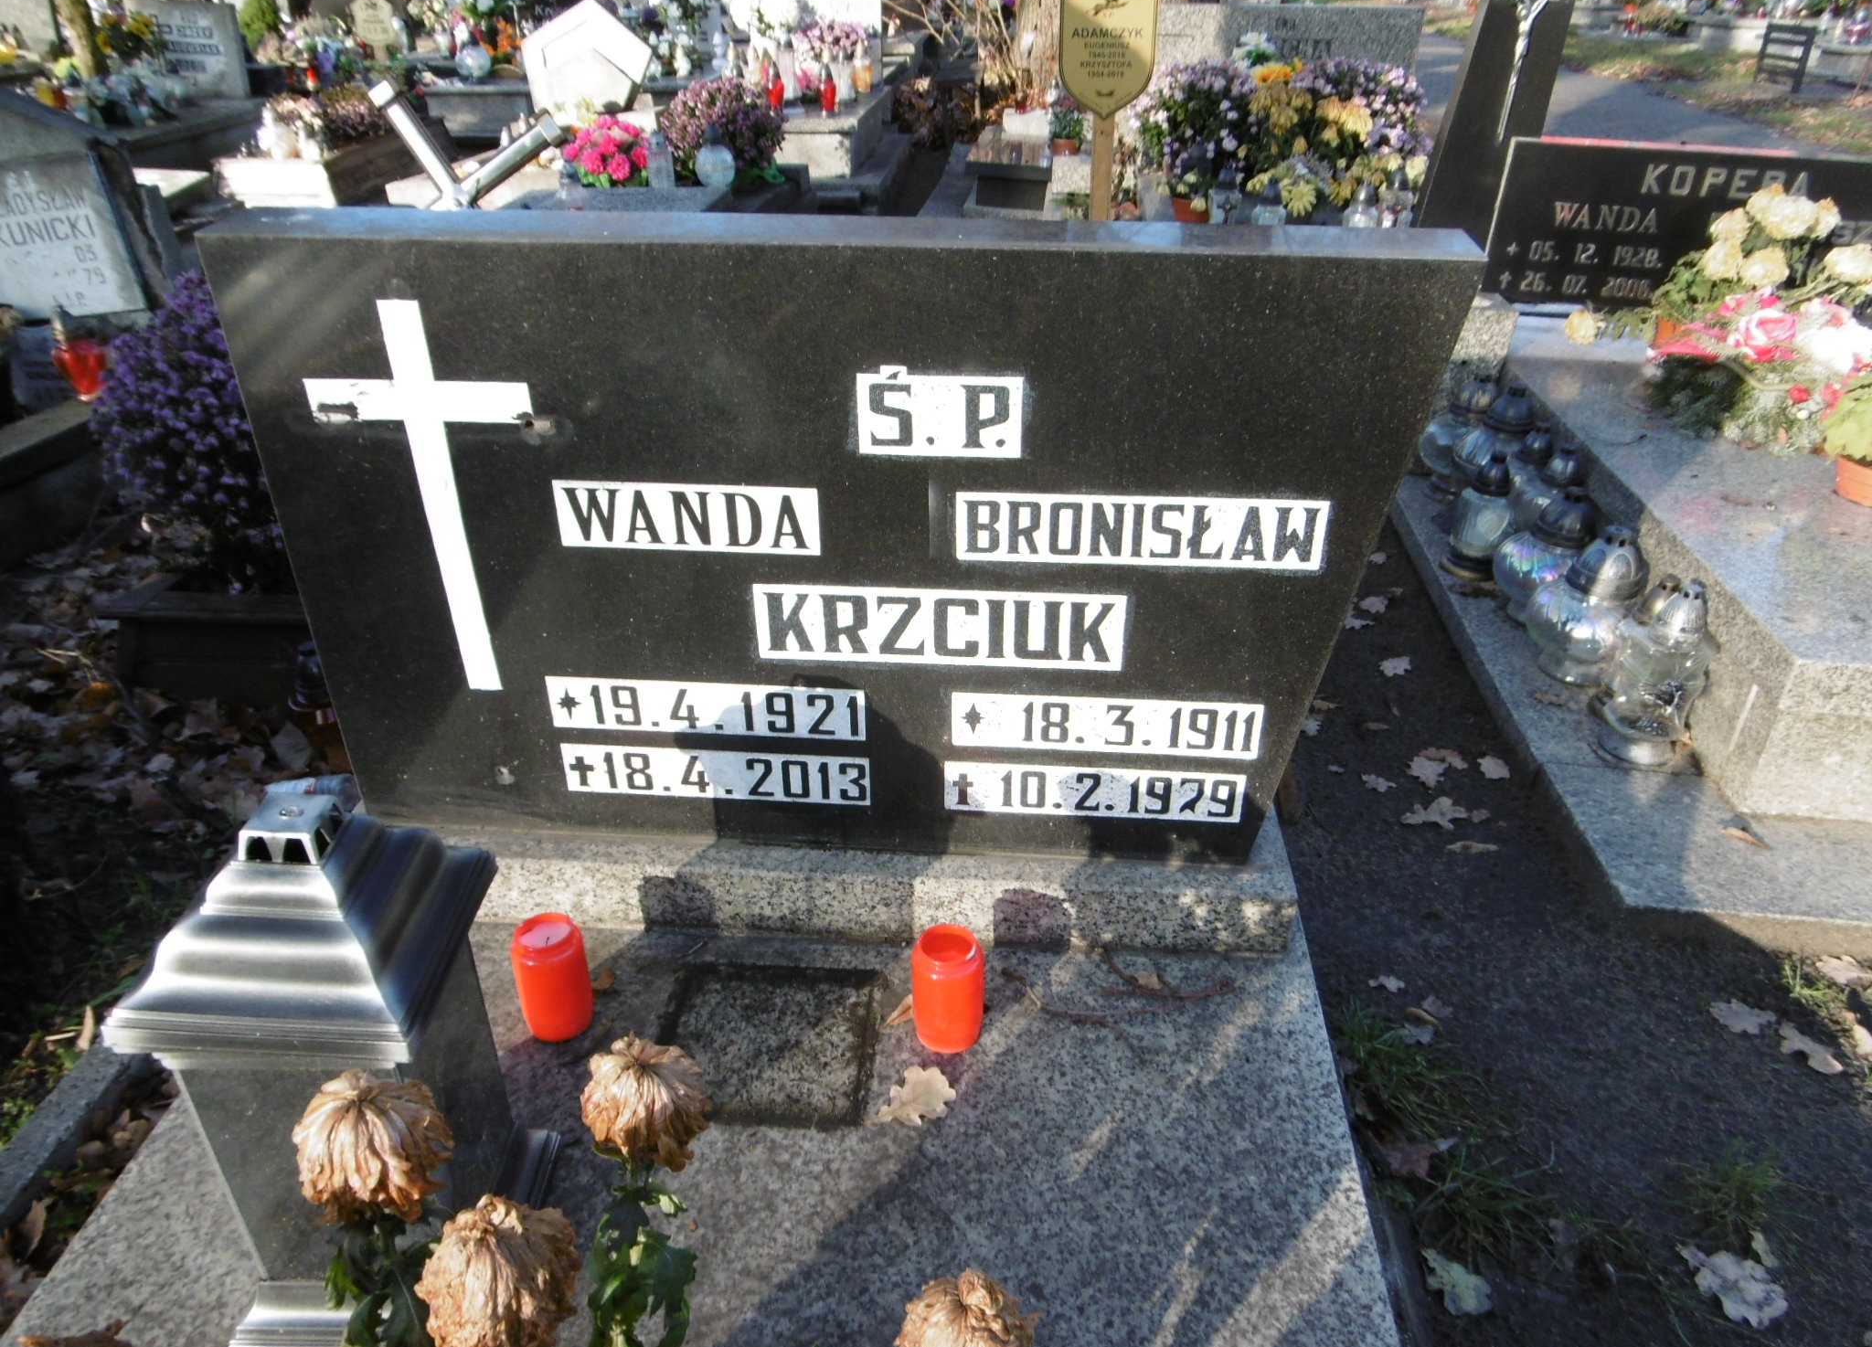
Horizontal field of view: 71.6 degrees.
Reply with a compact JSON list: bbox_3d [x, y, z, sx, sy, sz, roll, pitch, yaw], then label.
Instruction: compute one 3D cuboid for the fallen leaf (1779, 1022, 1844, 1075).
[{"bbox_3d":[0.987,0.427,1.473,0.048,0.020,0.075,-17,35,-26],"label":"fallen leaf"}]

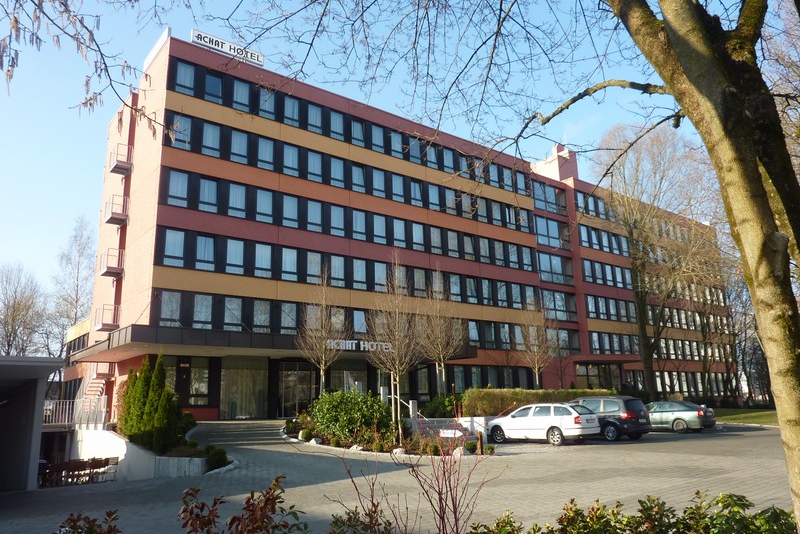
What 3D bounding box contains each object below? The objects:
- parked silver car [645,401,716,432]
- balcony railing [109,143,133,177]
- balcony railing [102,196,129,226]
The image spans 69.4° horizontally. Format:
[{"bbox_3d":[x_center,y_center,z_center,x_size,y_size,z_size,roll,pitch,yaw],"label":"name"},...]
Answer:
[{"bbox_3d":[13.110,7.491,28.871,1.780,1.460,4.570,10,-19,-40],"label":"parked silver car"},{"bbox_3d":[-16.598,-6.390,34.484,0.868,1.209,1.798,9,-18,-37],"label":"balcony railing"},{"bbox_3d":[-15.477,-3.044,31.661,0.786,1.186,1.492,9,-18,-37],"label":"balcony railing"}]

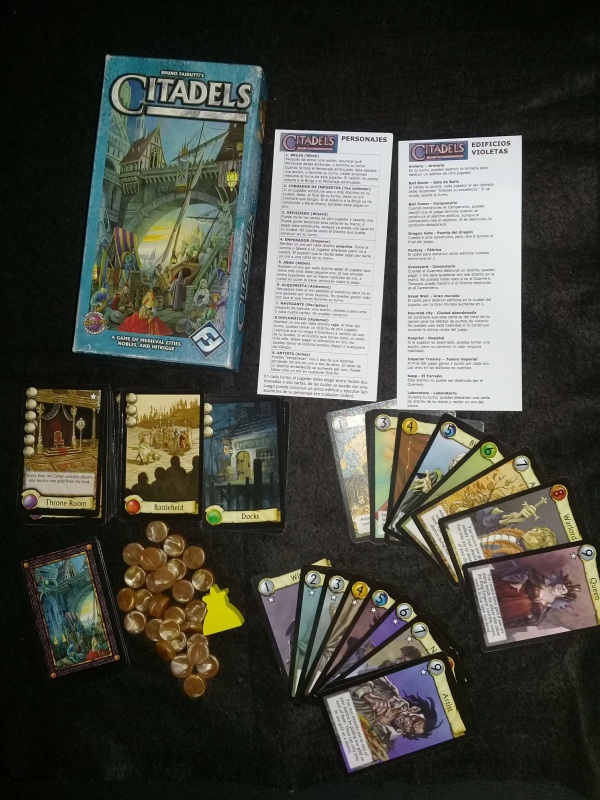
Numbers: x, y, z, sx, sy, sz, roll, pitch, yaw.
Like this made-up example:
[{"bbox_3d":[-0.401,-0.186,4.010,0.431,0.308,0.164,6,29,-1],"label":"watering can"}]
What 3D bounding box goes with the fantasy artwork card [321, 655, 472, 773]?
[{"bbox_3d":[0.065,0.208,0.475,0.090,0.001,0.059,-20,86,3],"label":"fantasy artwork card"}]

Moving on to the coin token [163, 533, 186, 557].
[{"bbox_3d":[-0.086,0.099,0.492,0.015,0.006,0.015,0,87,4],"label":"coin token"}]

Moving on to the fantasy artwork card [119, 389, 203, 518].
[{"bbox_3d":[-0.097,0.038,0.503,0.058,0.001,0.088,0,86,7],"label":"fantasy artwork card"}]

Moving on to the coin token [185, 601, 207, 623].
[{"bbox_3d":[-0.072,0.146,0.496,0.015,0.005,0.015,0,88,3],"label":"coin token"}]

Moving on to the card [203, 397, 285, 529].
[{"bbox_3d":[-0.039,0.044,0.501,0.059,0.002,0.093,0,88,3],"label":"card"}]

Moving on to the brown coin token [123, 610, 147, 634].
[{"bbox_3d":[-0.115,0.156,0.502,0.015,0.005,0.015,0,86,7],"label":"brown coin token"}]

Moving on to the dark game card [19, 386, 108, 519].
[{"bbox_3d":[-0.168,0.036,0.508,0.058,0.001,0.088,1,86,7],"label":"dark game card"}]

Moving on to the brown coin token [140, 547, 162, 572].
[{"bbox_3d":[-0.104,0.111,0.499,0.015,0.005,0.015,0,86,7],"label":"brown coin token"}]

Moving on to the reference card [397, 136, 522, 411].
[{"bbox_3d":[0.111,-0.088,0.498,0.085,0.001,0.190,0,88,3],"label":"reference card"}]

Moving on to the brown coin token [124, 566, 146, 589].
[{"bbox_3d":[-0.116,0.125,0.504,0.015,0.005,0.015,0,86,7],"label":"brown coin token"}]

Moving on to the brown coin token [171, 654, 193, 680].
[{"bbox_3d":[-0.080,0.180,0.487,0.015,0.006,0.015,0,87,4],"label":"brown coin token"}]

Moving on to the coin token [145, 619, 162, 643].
[{"bbox_3d":[-0.098,0.157,0.490,0.015,0.006,0.015,0,87,4],"label":"coin token"}]

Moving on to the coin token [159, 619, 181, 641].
[{"bbox_3d":[-0.090,0.158,0.494,0.015,0.005,0.015,0,88,3],"label":"coin token"}]

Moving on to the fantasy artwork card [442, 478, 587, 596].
[{"bbox_3d":[0.142,0.091,0.474,0.088,0.001,0.058,-20,84,5],"label":"fantasy artwork card"}]

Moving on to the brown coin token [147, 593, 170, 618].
[{"bbox_3d":[-0.096,0.139,0.486,0.006,0.015,0.015,23,121,45],"label":"brown coin token"}]

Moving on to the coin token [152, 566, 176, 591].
[{"bbox_3d":[-0.093,0.122,0.495,0.015,0.005,0.015,0,88,3],"label":"coin token"}]

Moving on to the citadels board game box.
[{"bbox_3d":[-0.086,-0.126,0.493,0.106,0.036,0.201,6,89,4],"label":"citadels board game box"}]

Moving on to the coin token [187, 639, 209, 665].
[{"bbox_3d":[-0.068,0.170,0.481,0.015,0.006,0.015,0,95,4],"label":"coin token"}]

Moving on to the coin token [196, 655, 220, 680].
[{"bbox_3d":[-0.062,0.180,0.486,0.015,0.006,0.015,0,87,4],"label":"coin token"}]

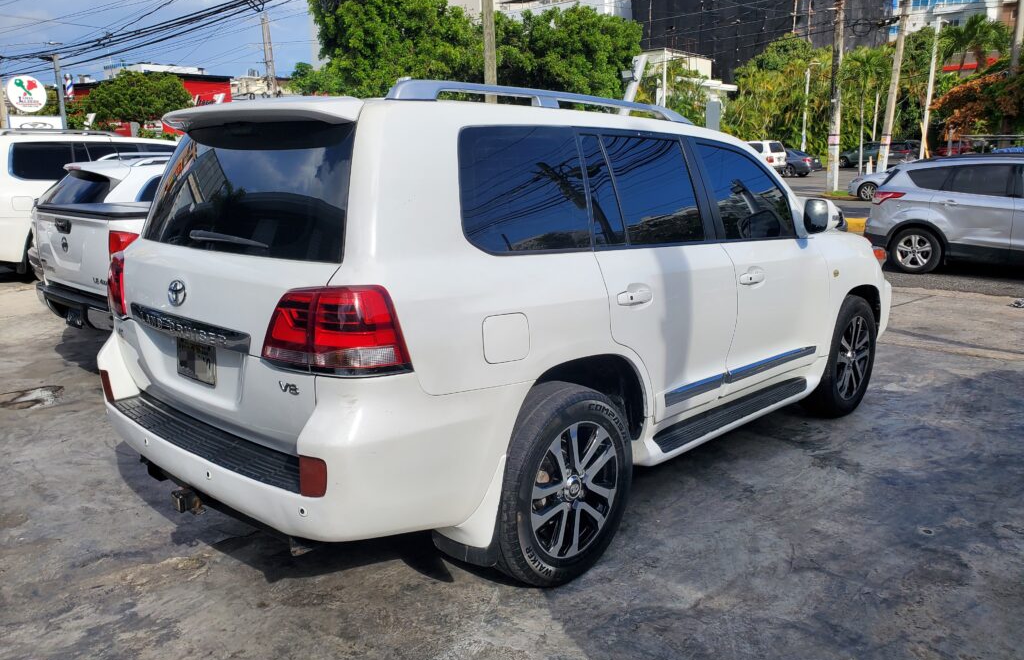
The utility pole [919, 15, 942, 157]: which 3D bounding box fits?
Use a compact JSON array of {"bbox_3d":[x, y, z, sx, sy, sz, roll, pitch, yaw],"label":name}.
[{"bbox_3d":[20.532,-11.360,37.750,0.260,7.410,0.260,6,13,23],"label":"utility pole"}]

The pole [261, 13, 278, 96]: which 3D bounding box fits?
[{"bbox_3d":[-10.339,-9.518,33.200,0.400,8.400,0.400,-5,13,-17],"label":"pole"}]

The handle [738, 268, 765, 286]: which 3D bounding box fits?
[{"bbox_3d":[1.167,-0.256,3.750,0.060,0.080,0.240,10,16,42],"label":"handle"}]

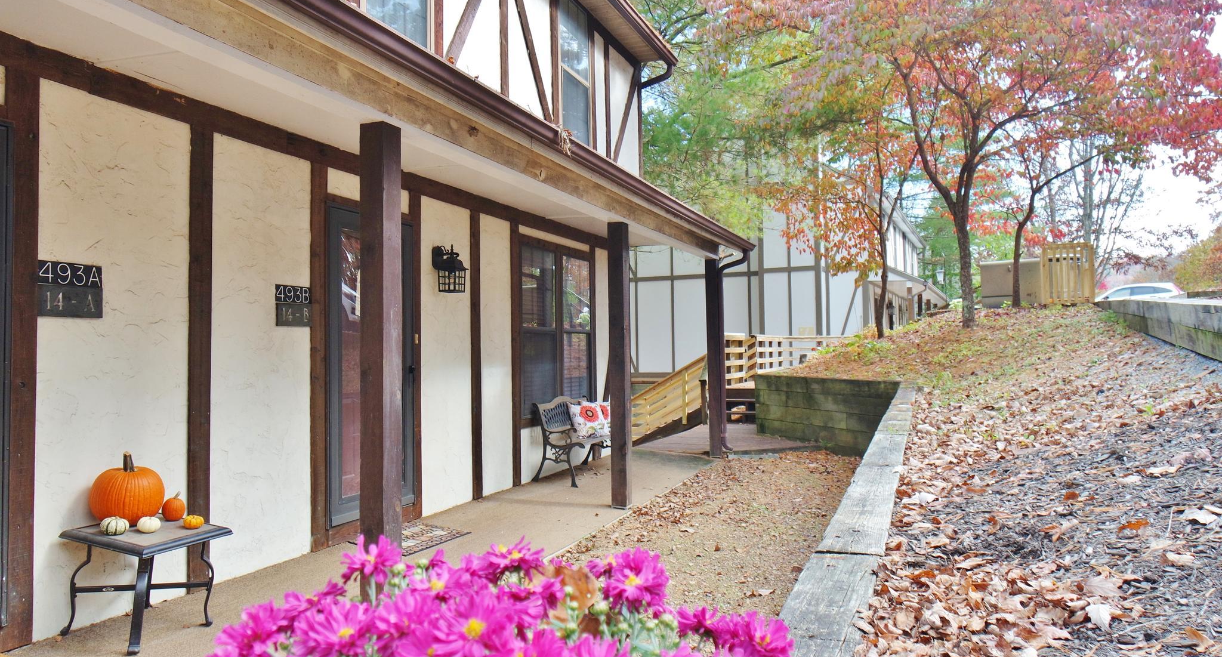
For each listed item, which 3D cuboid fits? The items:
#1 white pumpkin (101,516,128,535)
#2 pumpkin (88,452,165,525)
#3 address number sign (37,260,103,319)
[{"bbox_3d":[-2.113,0.841,3.464,0.106,0.070,0.106,-1,-2,22],"label":"white pumpkin"},{"bbox_3d":[-2.175,0.718,3.679,0.294,0.310,0.294,-1,-2,21],"label":"pumpkin"},{"bbox_3d":[-2.390,-0.168,3.615,0.016,0.239,0.297,-1,-2,21],"label":"address number sign"}]

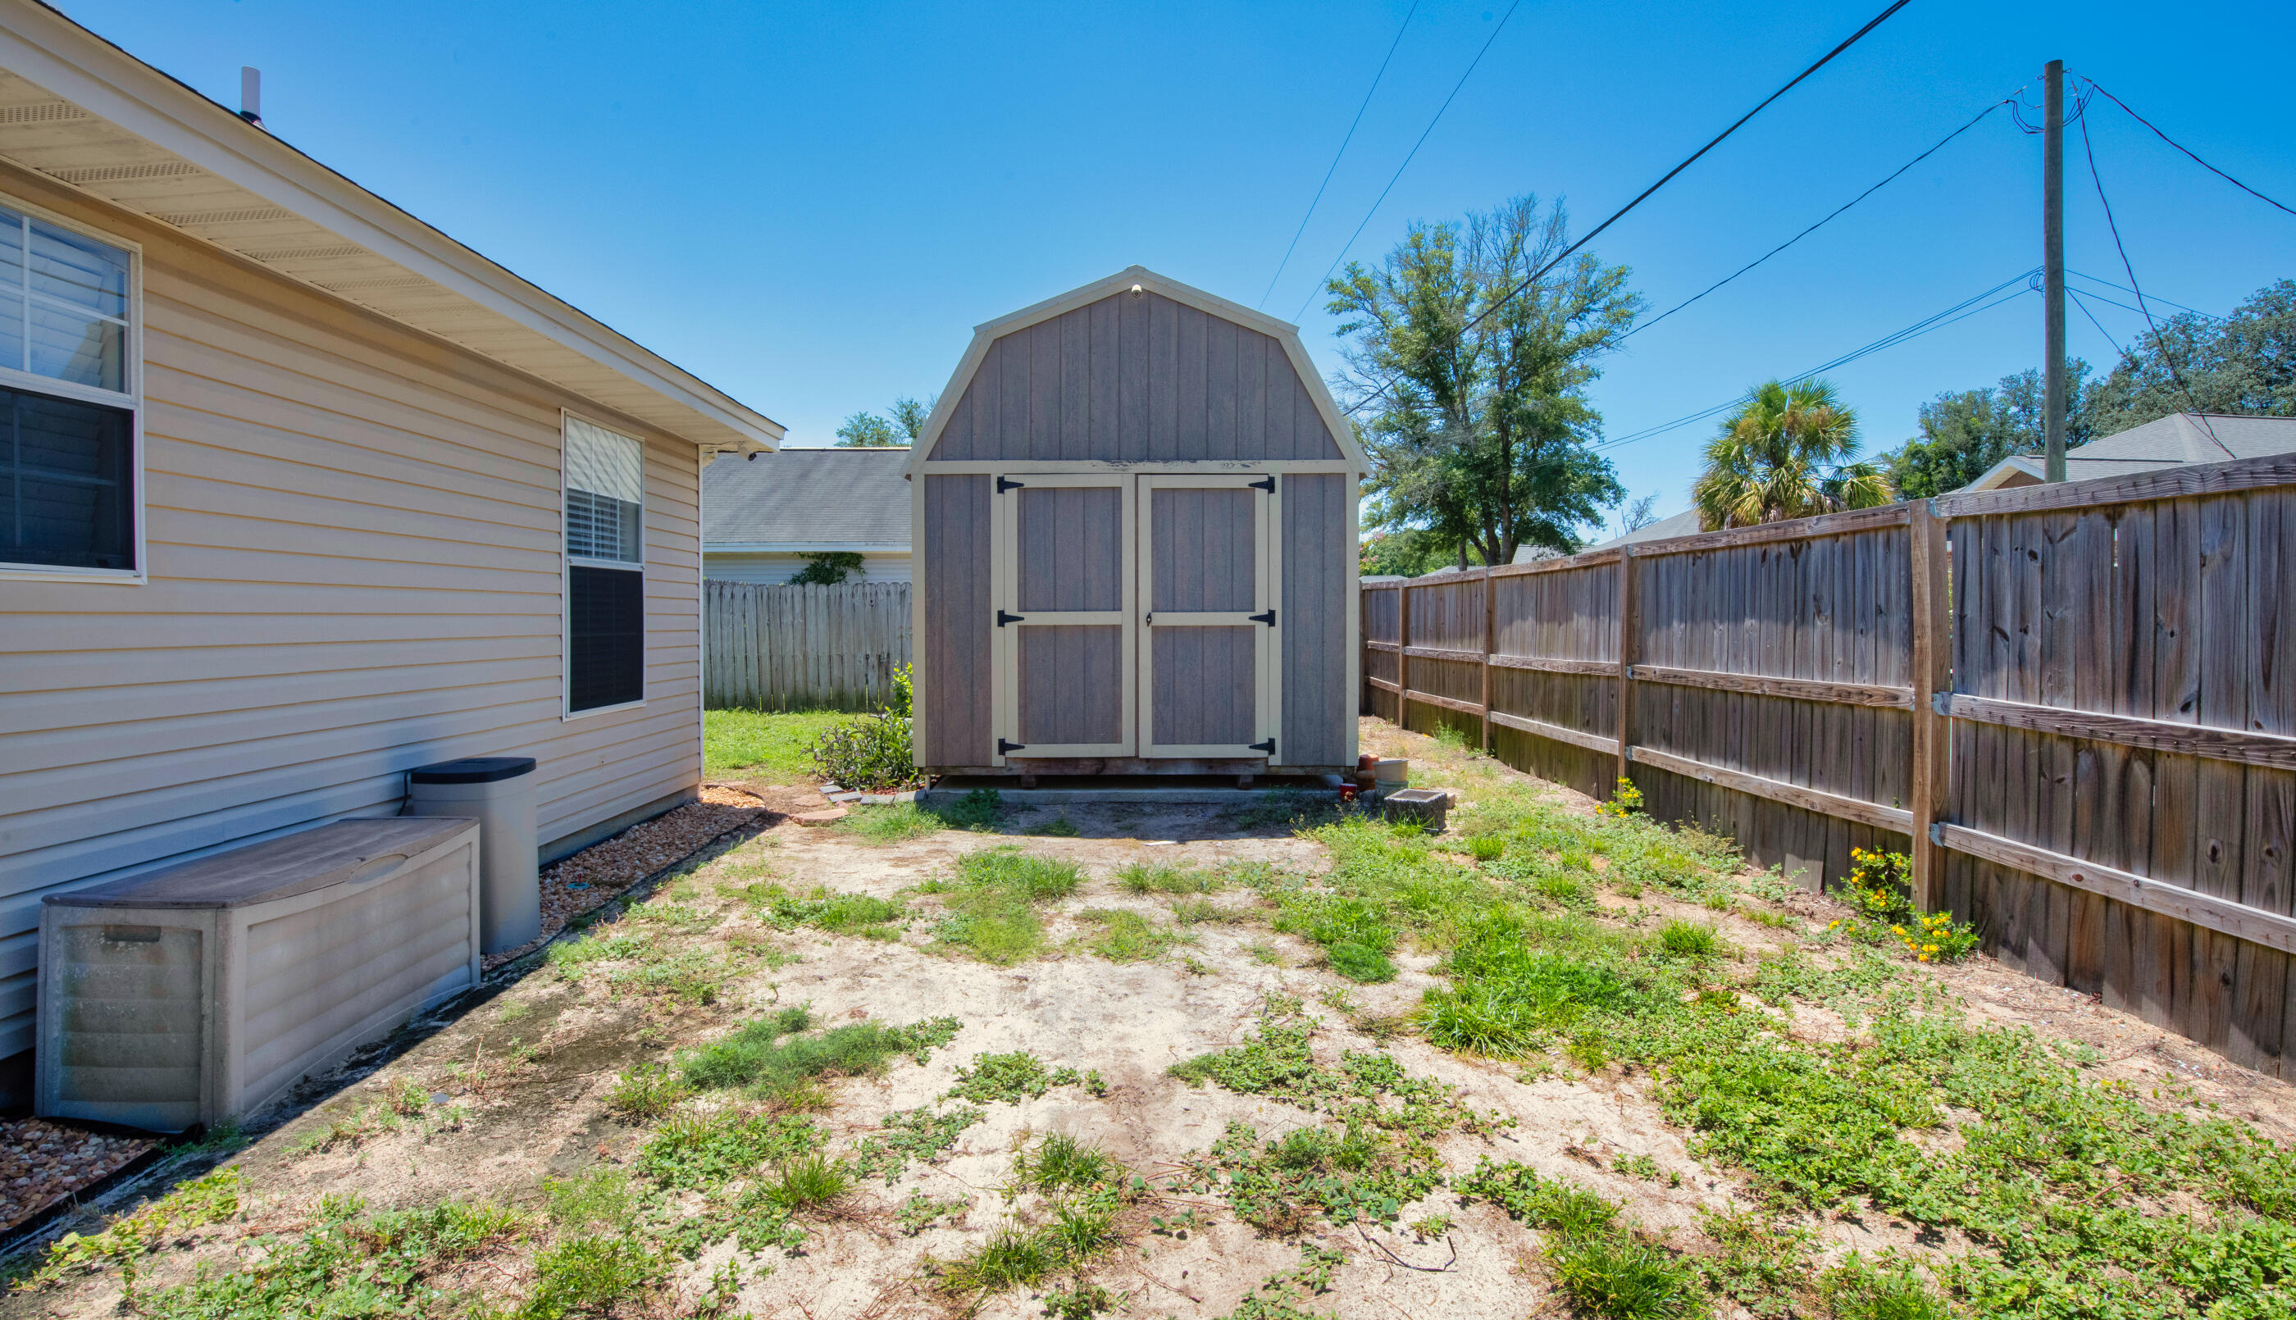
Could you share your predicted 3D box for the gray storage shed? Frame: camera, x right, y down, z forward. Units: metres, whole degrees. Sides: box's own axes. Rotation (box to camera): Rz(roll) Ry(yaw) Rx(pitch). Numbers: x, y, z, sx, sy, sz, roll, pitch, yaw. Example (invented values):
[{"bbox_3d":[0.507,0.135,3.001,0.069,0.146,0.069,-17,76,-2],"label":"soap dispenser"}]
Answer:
[{"bbox_3d":[-0.100,-1.010,9.030,3.160,3.490,4.100,0,1,0],"label":"gray storage shed"}]

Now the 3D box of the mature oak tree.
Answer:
[{"bbox_3d":[9.379,-6.443,28.300,8.400,12.996,8.200,0,1,0],"label":"mature oak tree"}]

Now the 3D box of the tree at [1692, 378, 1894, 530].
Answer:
[{"bbox_3d":[11.219,-2.208,17.800,3.200,5.414,3.200,0,1,0],"label":"tree"}]

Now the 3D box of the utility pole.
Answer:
[{"bbox_3d":[12.353,-3.763,13.900,0.230,8.853,0.230,0,1,0],"label":"utility pole"}]

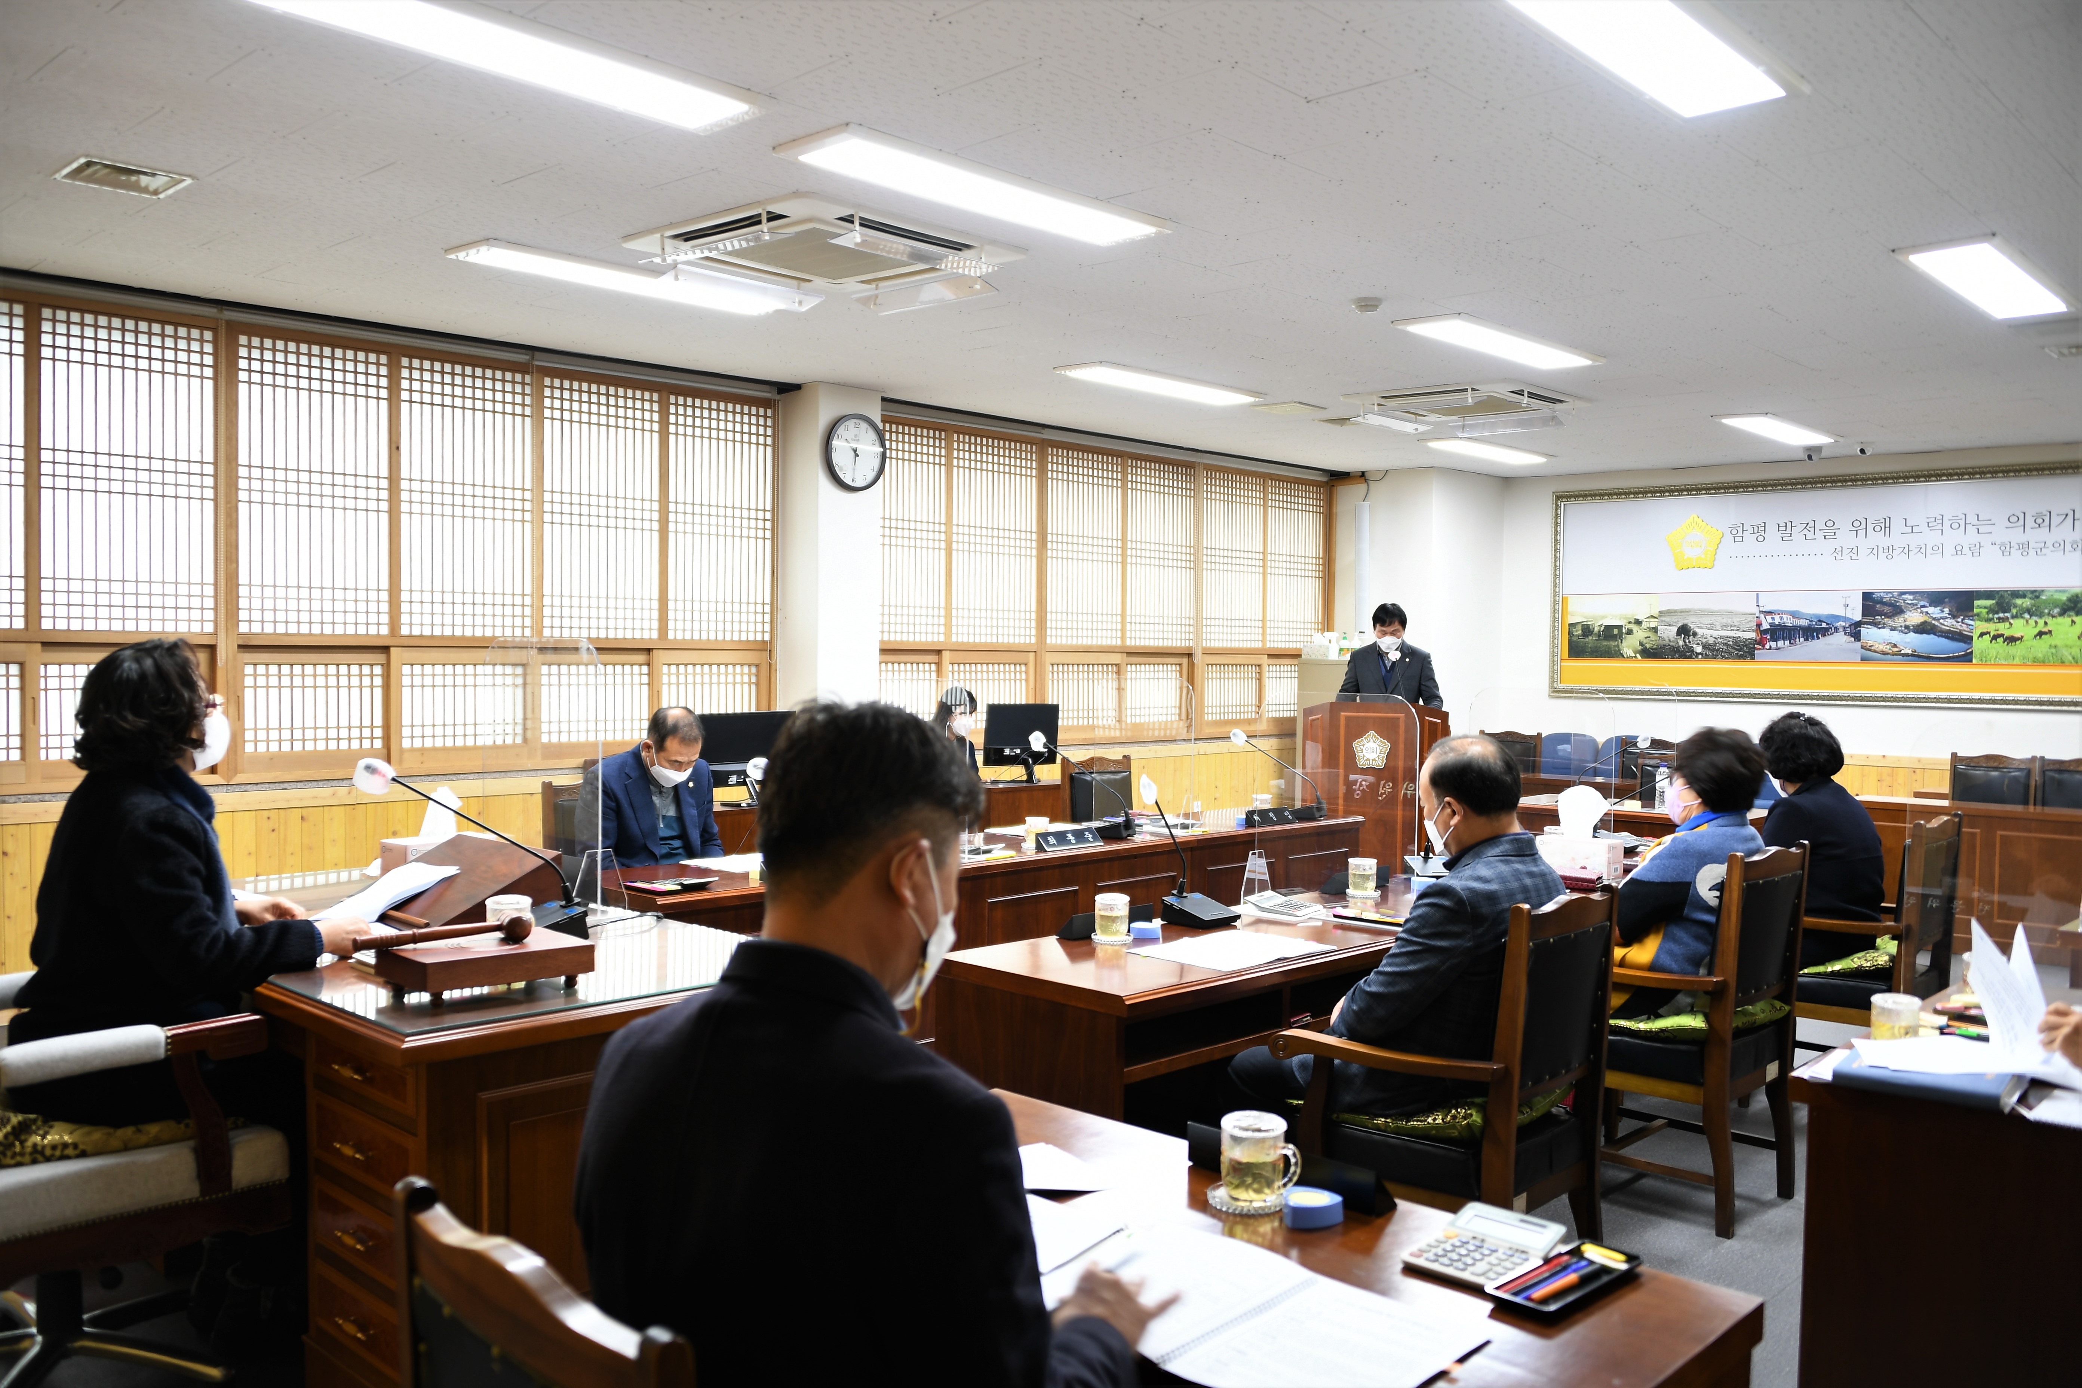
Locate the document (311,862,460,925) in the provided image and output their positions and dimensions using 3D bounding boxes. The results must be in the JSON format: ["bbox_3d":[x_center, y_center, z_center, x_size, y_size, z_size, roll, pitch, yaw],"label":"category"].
[{"bbox_3d":[-1.357,0.411,3.347,0.210,0.035,0.275,2,23,42],"label":"document"}]

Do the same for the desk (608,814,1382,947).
[{"bbox_3d":[-0.048,0.911,6.010,0.600,0.730,3.590,2,2,44],"label":"desk"}]

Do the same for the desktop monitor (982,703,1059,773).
[{"bbox_3d":[-0.109,0.222,7.520,0.170,0.360,0.500,2,2,42],"label":"desktop monitor"}]

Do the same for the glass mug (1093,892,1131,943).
[{"bbox_3d":[0.177,0.548,3.989,0.100,0.100,0.098,1,2,0],"label":"glass mug"}]

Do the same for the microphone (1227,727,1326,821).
[{"bbox_3d":[1.022,0.339,7.094,0.490,0.375,0.120,2,2,44],"label":"microphone"}]

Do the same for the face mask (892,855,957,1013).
[{"bbox_3d":[-0.128,0.211,1.440,0.145,0.130,0.115,2,-18,46],"label":"face mask"}]

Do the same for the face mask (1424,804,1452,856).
[{"bbox_3d":[1.023,0.348,4.123,0.095,0.125,0.135,-25,-16,41],"label":"face mask"}]

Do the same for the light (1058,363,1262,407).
[{"bbox_3d":[0.605,-1.471,7.801,0.300,0.060,1.260,2,2,44],"label":"light"}]

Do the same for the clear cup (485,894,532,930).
[{"bbox_3d":[-1.007,0.437,3.071,0.095,0.095,0.090,1,2,0],"label":"clear cup"}]

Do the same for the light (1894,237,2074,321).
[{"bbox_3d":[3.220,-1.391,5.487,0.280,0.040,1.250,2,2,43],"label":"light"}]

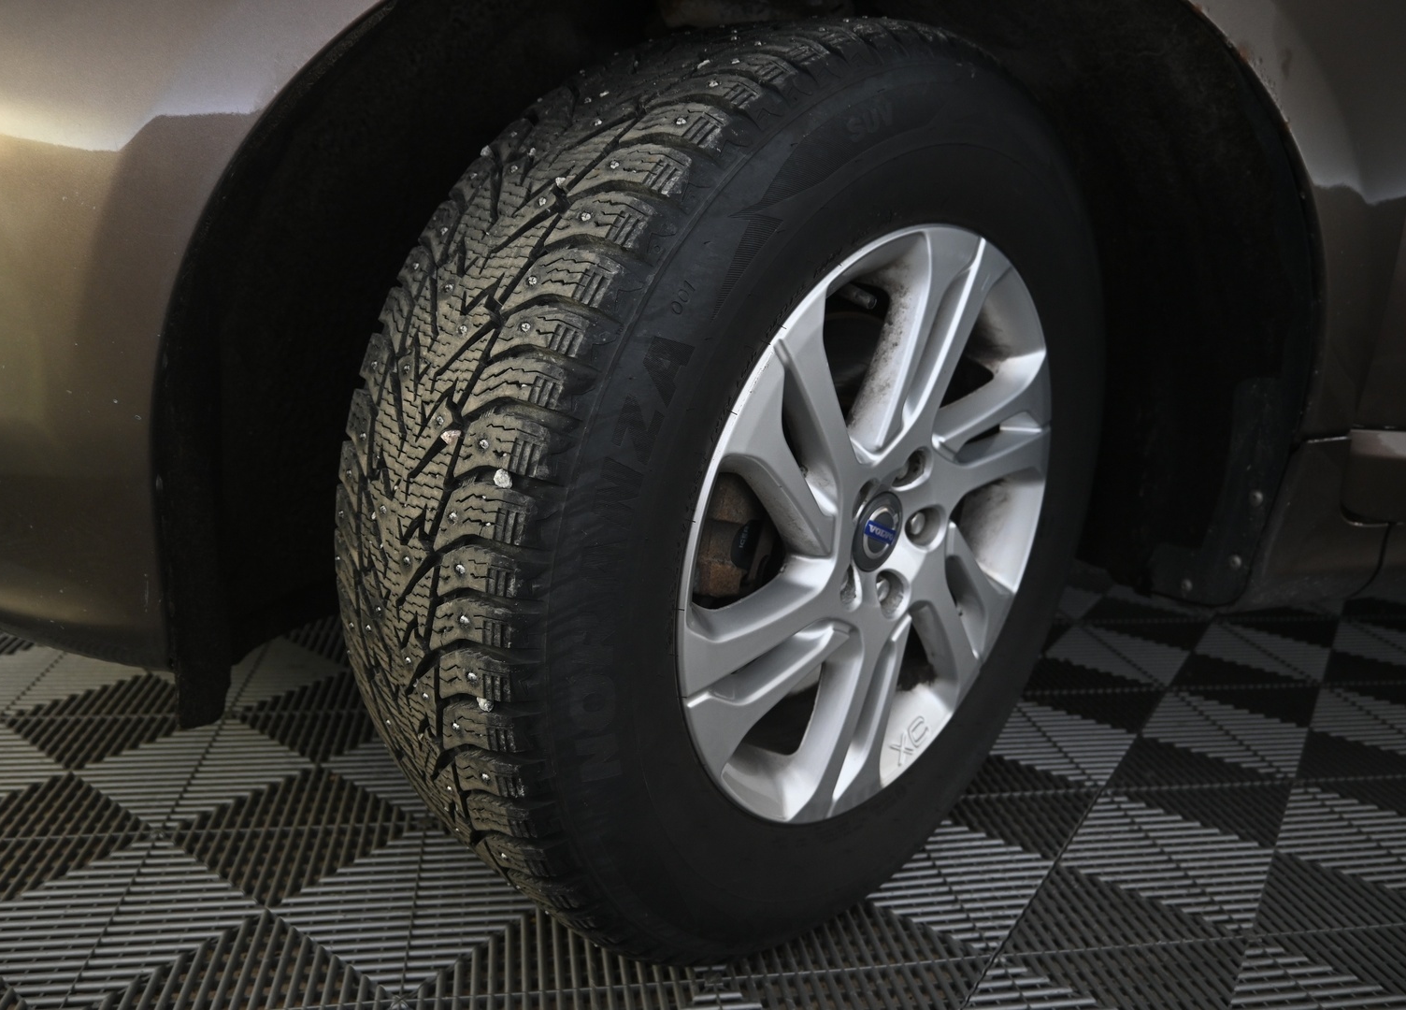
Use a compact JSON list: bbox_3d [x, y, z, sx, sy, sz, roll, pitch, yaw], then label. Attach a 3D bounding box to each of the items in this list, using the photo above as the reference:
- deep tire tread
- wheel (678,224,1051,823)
[{"bbox_3d":[0.077,-0.003,0.859,0.735,0.735,0.230,-12,21,-44],"label":"deep tire tread"},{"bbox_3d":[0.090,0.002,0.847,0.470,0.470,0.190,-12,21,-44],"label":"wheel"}]

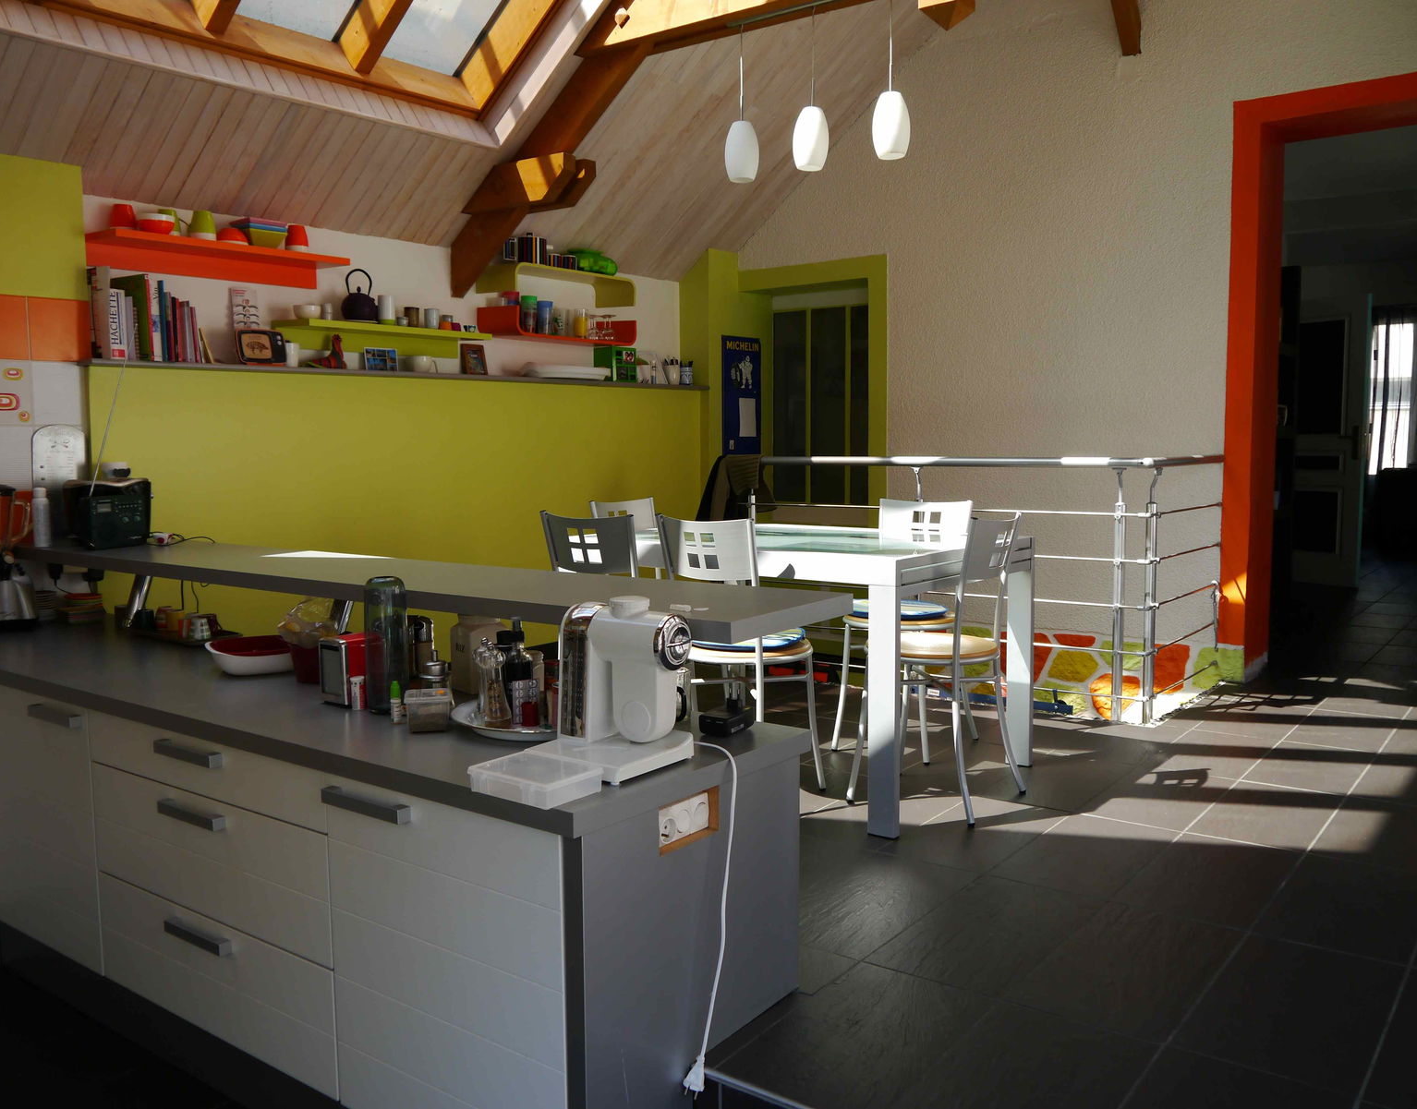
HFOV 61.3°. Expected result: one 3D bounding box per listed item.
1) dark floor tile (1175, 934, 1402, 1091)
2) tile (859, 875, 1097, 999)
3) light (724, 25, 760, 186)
[{"bbox_3d":[1.111,0.853,2.257,0.300,0.012,0.600,4,7,37],"label":"dark floor tile"},{"bbox_3d":[0.621,0.826,2.613,0.297,0.012,0.608,3,6,37],"label":"tile"},{"bbox_3d":[0.121,-1.647,4.380,0.130,0.559,0.130,-1,5,0],"label":"light"}]

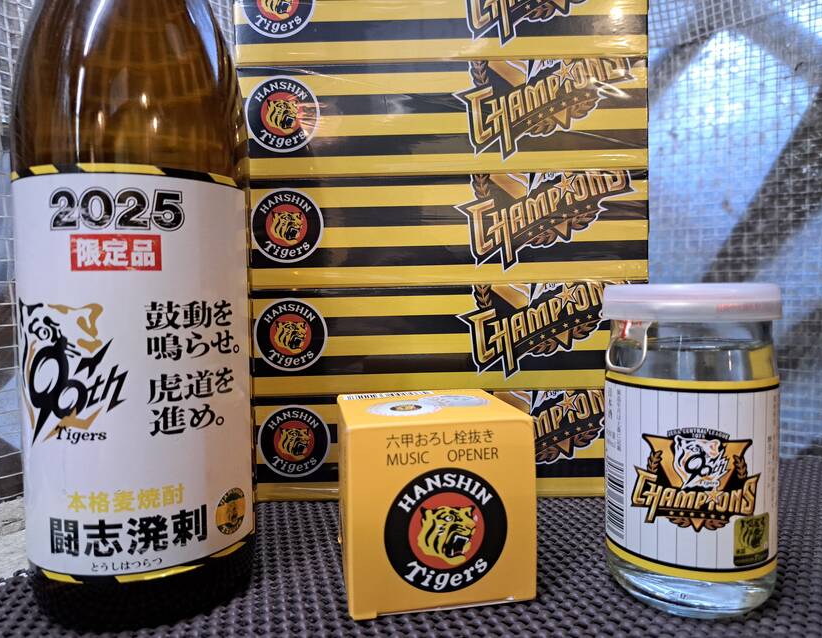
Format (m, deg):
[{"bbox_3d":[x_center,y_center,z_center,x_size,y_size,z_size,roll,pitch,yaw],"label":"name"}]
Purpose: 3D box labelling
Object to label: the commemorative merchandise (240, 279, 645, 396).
[{"bbox_3d":[0.021,0.007,0.378,0.203,0.055,0.150,-1,2,1],"label":"commemorative merchandise"}]

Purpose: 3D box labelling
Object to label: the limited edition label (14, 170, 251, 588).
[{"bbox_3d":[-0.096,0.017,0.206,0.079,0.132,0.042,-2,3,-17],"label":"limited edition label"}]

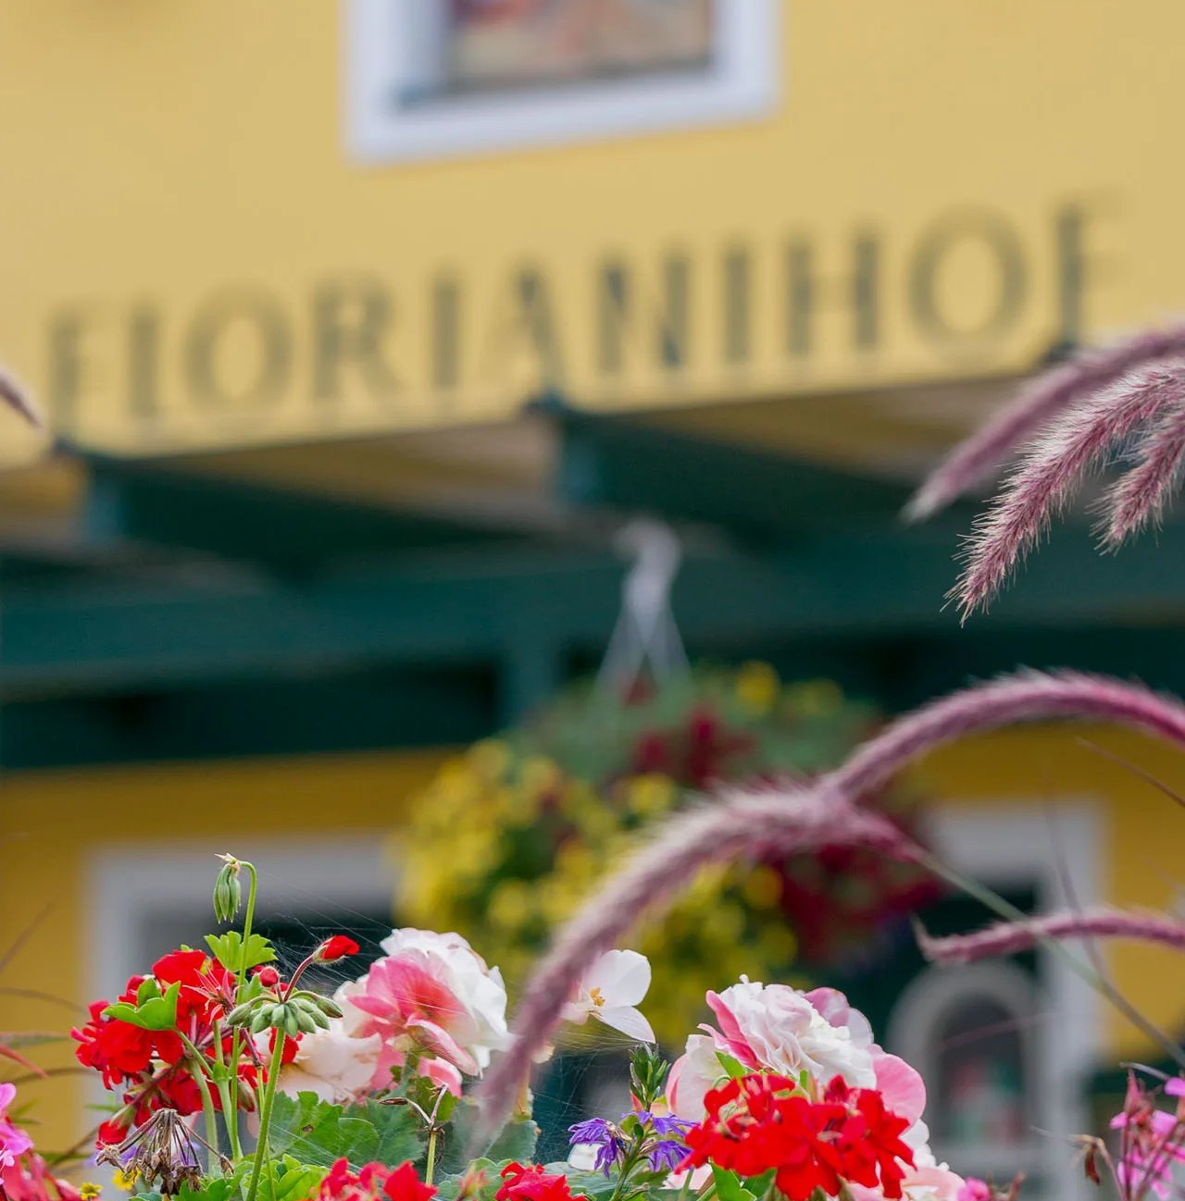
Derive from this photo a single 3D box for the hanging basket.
[{"bbox_3d":[0.122,0.407,7.100,0.840,0.570,0.800,-1,-6,0],"label":"hanging basket"}]

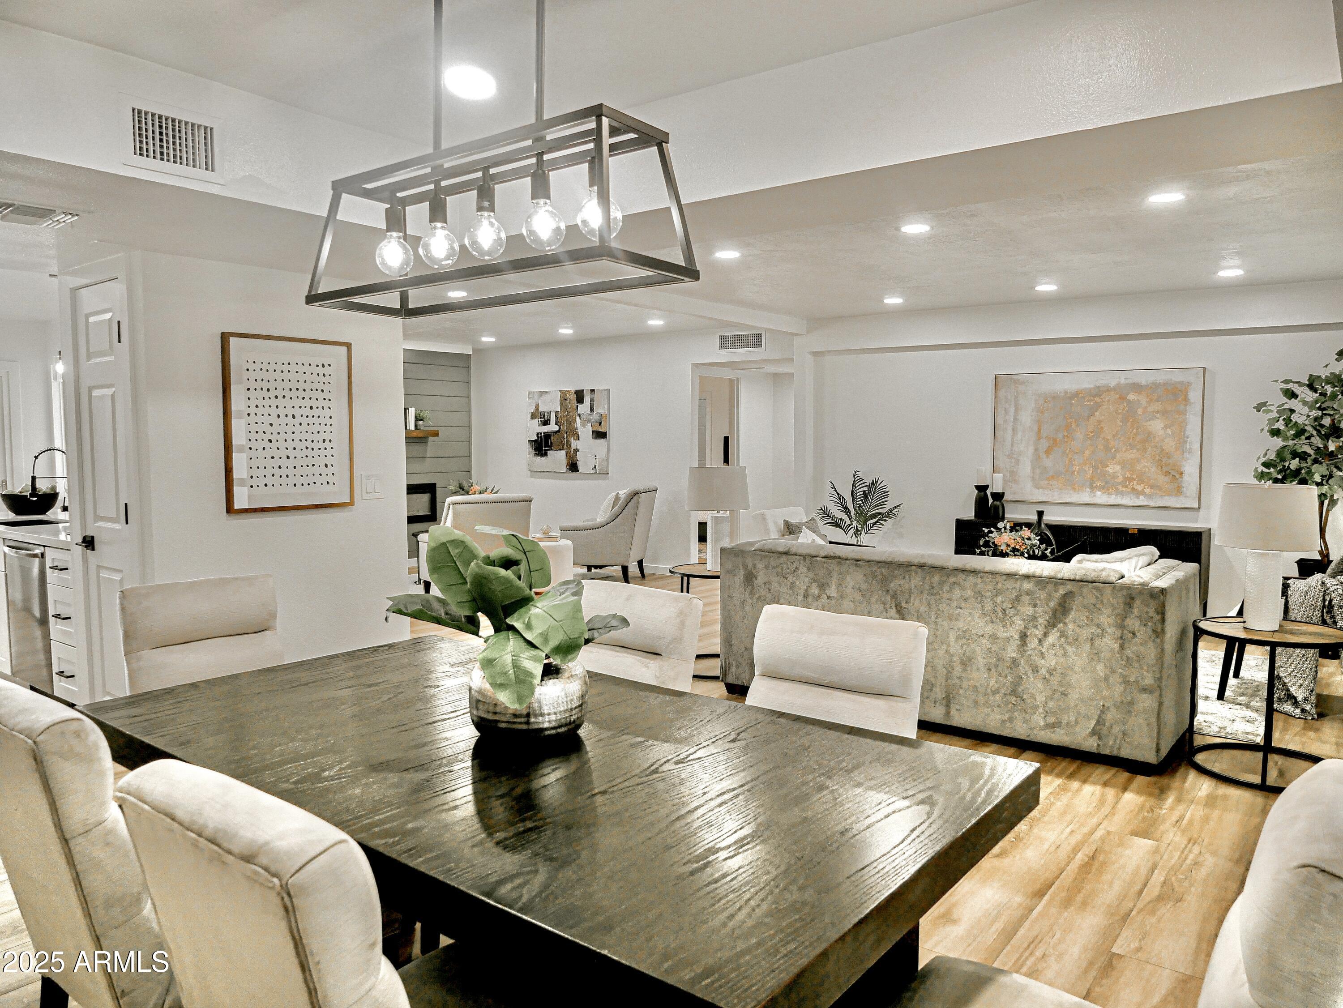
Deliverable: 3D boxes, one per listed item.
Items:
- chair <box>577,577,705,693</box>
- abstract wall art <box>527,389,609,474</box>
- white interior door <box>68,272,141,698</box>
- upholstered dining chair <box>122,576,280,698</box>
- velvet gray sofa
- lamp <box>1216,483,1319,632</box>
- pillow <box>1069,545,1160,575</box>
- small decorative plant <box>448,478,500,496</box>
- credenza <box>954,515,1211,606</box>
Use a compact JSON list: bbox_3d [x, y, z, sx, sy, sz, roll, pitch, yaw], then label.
[{"bbox_3d":[-0.265,0.767,2.769,0.490,0.960,0.640,4,6,41],"label":"chair"},{"bbox_3d":[-1.123,-0.773,10.145,1.155,0.895,0.040,3,5,36],"label":"abstract wall art"},{"bbox_3d":[-2.433,0.083,4.018,0.460,2.050,0.060,3,5,36],"label":"white interior door"},{"bbox_3d":[-1.367,0.753,2.954,0.640,0.960,0.490,4,6,43],"label":"upholstered dining chair"},{"bbox_3d":[1.434,0.660,4.837,2.140,0.780,1.010,3,5,36],"label":"velvet gray sofa"},{"bbox_3d":[2.465,0.220,3.867,0.370,0.602,0.370,3,5,36],"label":"lamp"},{"bbox_3d":[2.148,0.425,4.536,0.460,0.450,0.160,-1,4,-16],"label":"pillow"},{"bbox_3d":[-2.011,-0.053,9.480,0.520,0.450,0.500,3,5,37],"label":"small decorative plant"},{"bbox_3d":[3.122,0.517,7.210,1.750,0.730,0.390,3,5,36],"label":"credenza"}]

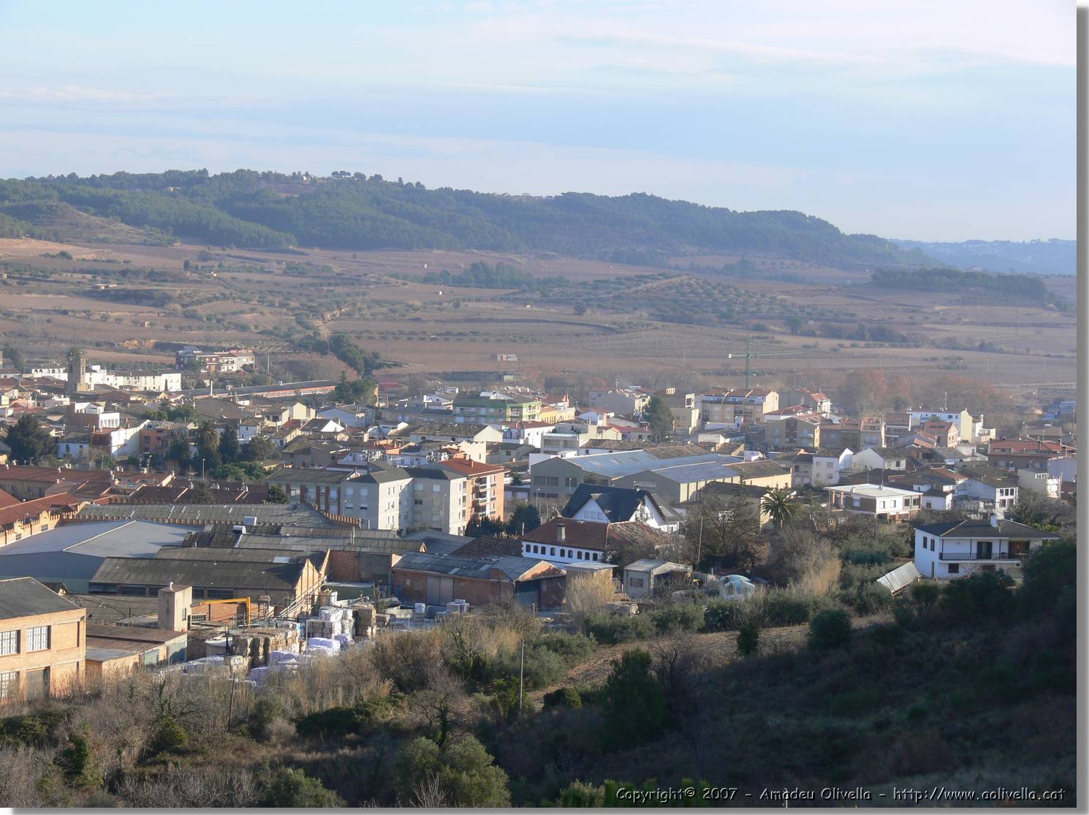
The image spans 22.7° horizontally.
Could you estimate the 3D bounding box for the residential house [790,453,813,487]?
[{"bbox_3d":[64.309,15.075,659.480,6.300,7.961,9.000,2,4,30],"label":"residential house"}]

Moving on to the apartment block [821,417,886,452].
[{"bbox_3d":[90.552,7.991,796.352,18.500,10.600,12.000,2,3,11],"label":"apartment block"}]

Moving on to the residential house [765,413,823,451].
[{"bbox_3d":[72.588,7.747,788.016,14.000,11.200,12.000,2,3,13],"label":"residential house"}]

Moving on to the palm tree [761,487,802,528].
[{"bbox_3d":[40.144,17.269,459.795,7.100,7.588,7.100,0,3,0],"label":"palm tree"}]

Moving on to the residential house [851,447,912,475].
[{"bbox_3d":[79.915,13.409,649.154,8.200,7.586,12.000,2,4,32],"label":"residential house"}]

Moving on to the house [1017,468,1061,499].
[{"bbox_3d":[122.582,18.382,666.983,4.100,6.500,14.500,0,3,-15],"label":"house"}]

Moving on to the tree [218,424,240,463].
[{"bbox_3d":[-80.254,9.834,689.398,5.342,11.229,5.342,1,3,-7],"label":"tree"}]

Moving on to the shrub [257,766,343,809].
[{"bbox_3d":[-13.476,21.423,150.000,4.600,3.000,4.300,1,3,0],"label":"shrub"}]

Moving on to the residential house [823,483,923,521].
[{"bbox_3d":[57.131,16.636,468.559,10.900,4.700,13.650,4,4,43],"label":"residential house"}]

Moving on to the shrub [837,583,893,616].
[{"bbox_3d":[35.175,21.024,299.416,5.800,3.200,5.000,1,3,0],"label":"shrub"}]

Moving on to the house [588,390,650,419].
[{"bbox_3d":[26.249,-1.508,937.548,15.980,10.000,22.330,2,3,15],"label":"house"}]

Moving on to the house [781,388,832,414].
[{"bbox_3d":[100.537,-1.679,1040.502,14.500,10.446,12.000,2,4,30],"label":"house"}]

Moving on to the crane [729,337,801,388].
[{"bbox_3d":[79.193,-10.573,975.829,2.000,28.600,41.000,4,4,43],"label":"crane"}]

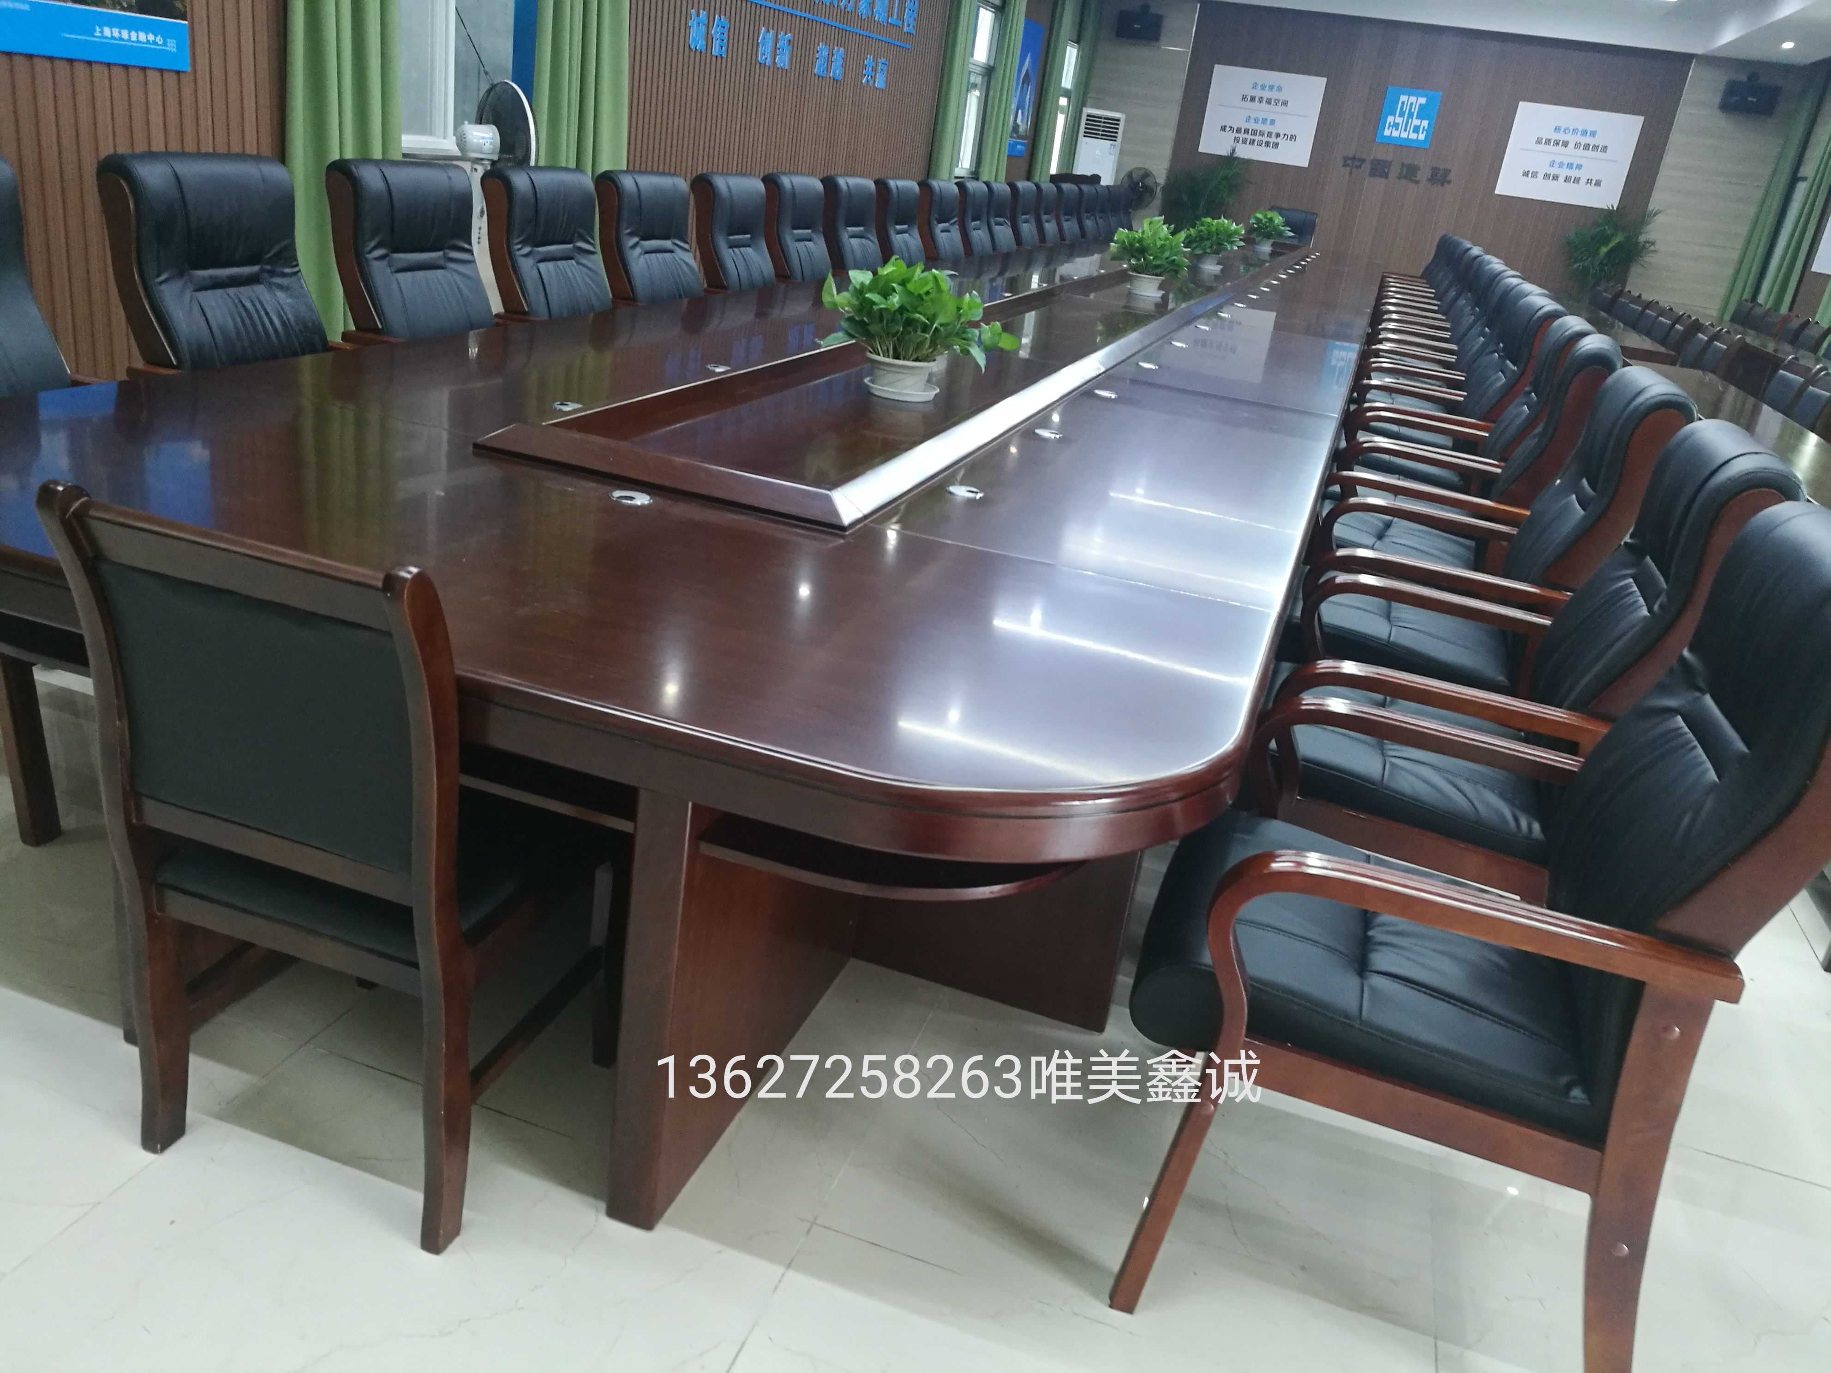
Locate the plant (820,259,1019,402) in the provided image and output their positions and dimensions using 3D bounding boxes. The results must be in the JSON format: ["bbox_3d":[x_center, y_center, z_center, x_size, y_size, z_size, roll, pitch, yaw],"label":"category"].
[{"bbox_3d":[0.009,-0.874,3.446,0.490,0.325,0.440,14,22,14],"label":"plant"}]

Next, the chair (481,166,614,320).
[{"bbox_3d":[-0.990,-1.087,4.625,0.680,1.100,0.610,14,22,14],"label":"chair"}]

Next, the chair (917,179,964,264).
[{"bbox_3d":[0.337,-2.463,8.673,0.690,1.095,0.600,14,22,14],"label":"chair"}]

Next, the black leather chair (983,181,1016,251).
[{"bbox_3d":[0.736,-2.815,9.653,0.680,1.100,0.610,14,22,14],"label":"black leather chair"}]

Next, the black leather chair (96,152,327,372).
[{"bbox_3d":[-1.462,-0.655,3.407,0.690,1.095,0.600,14,22,14],"label":"black leather chair"}]

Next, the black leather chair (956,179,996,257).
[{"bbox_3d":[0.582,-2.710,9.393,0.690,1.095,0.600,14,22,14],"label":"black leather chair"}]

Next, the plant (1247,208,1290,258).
[{"bbox_3d":[3.092,-3.970,12.430,0.380,0.340,0.370,14,22,14],"label":"plant"}]

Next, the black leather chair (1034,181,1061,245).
[{"bbox_3d":[1.243,-3.374,11.328,0.690,1.095,0.600,14,22,14],"label":"black leather chair"}]

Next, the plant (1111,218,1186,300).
[{"bbox_3d":[1.161,-2.119,6.994,0.390,0.355,0.380,14,22,14],"label":"plant"}]

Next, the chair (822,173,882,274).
[{"bbox_3d":[-0.112,-2.012,7.359,0.690,1.095,0.600,14,22,14],"label":"chair"}]

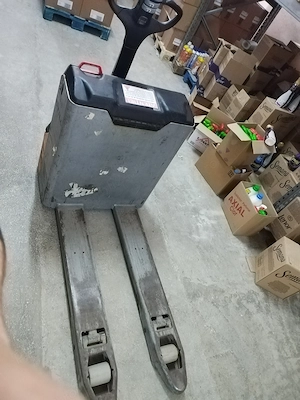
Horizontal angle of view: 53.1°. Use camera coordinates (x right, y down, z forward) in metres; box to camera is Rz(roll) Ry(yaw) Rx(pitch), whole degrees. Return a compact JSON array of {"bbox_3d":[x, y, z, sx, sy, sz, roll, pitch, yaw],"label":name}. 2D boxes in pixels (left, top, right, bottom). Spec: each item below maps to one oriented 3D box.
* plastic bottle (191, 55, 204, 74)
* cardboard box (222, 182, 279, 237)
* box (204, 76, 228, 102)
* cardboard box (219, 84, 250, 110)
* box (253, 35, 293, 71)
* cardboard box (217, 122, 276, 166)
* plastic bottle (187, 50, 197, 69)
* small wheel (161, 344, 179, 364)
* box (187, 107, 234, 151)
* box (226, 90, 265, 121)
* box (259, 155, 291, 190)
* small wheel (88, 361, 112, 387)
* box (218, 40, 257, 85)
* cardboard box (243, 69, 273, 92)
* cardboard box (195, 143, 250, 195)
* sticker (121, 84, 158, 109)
[{"bbox_3d":[0.622,-1.750,3.885,0.066,0.242,0.075,6,50,-27],"label":"plastic bottle"},{"bbox_3d":[0.842,0.081,2.580,0.212,0.300,0.342,8,49,-25],"label":"cardboard box"},{"bbox_3d":[0.819,-1.308,3.615,0.221,0.222,0.156,16,46,-18],"label":"box"},{"bbox_3d":[0.999,-1.106,3.458,0.235,0.314,0.200,-1,54,-31],"label":"cardboard box"},{"bbox_3d":[1.421,-1.700,3.531,0.295,0.290,0.245,7,50,-26],"label":"box"},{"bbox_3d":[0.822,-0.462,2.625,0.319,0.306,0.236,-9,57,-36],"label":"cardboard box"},{"bbox_3d":[0.550,-1.826,3.927,0.065,0.235,0.075,-16,61,-39],"label":"plastic bottle"},{"bbox_3d":[0.104,0.822,1.605,0.087,0.086,0.086,1,52,-30],"label":"small wheel"},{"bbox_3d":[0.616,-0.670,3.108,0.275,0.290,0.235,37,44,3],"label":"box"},{"bbox_3d":[1.108,-1.075,3.489,0.235,0.324,0.165,-1,54,-31],"label":"box"},{"bbox_3d":[1.346,-0.232,3.028,0.250,0.320,0.228,8,49,-25],"label":"box"},{"bbox_3d":[-0.235,0.816,1.410,0.087,0.086,0.086,1,52,-30],"label":"small wheel"},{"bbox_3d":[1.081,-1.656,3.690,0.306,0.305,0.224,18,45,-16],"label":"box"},{"bbox_3d":[1.294,-1.512,3.747,0.295,0.295,0.245,7,50,-26],"label":"cardboard box"},{"bbox_3d":[0.683,-0.291,2.802,0.254,0.283,0.369,-12,59,-37],"label":"cardboard box"},{"bbox_3d":[-0.044,-0.516,1.505,0.188,0.004,0.112,1,67,-30],"label":"sticker"}]

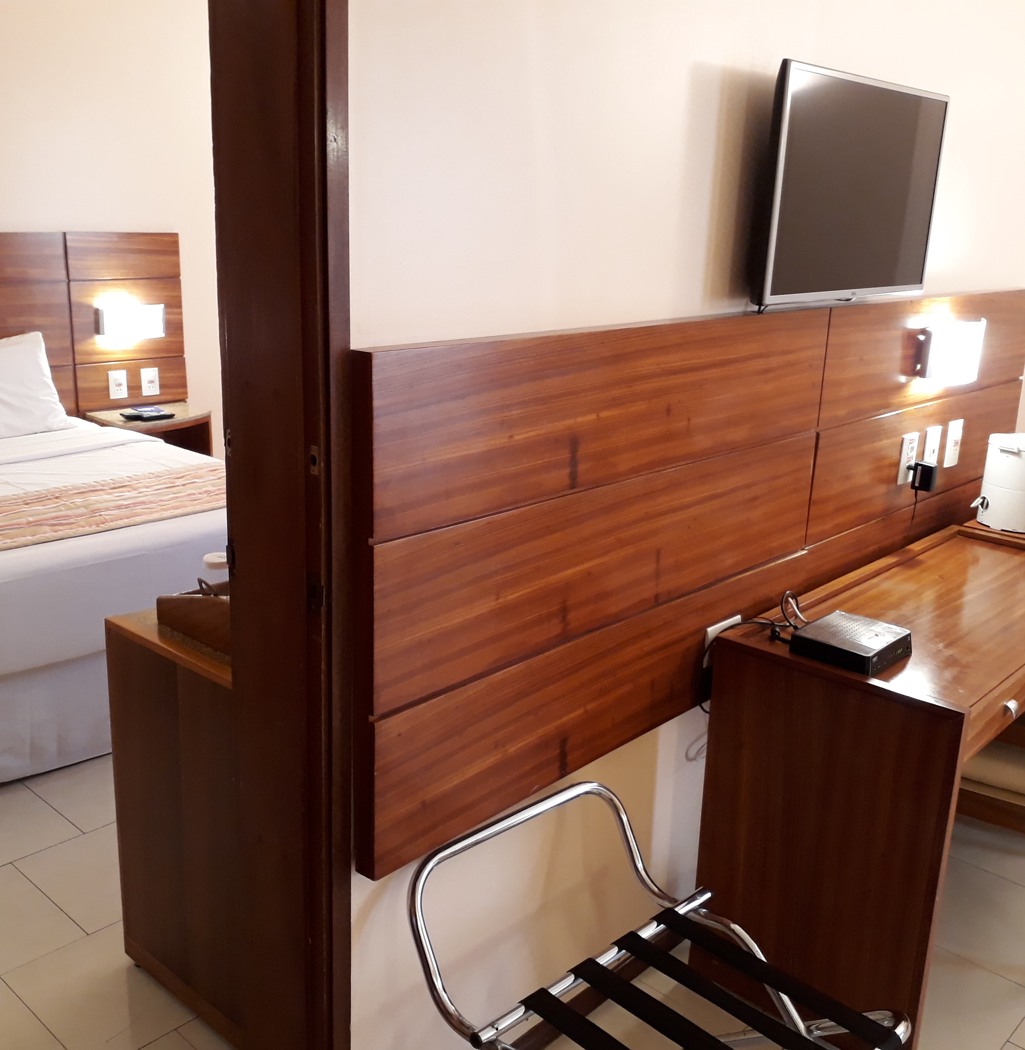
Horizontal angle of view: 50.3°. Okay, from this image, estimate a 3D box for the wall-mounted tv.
[{"bbox_3d":[0.690,-0.680,2.228,0.063,0.420,0.708,16,22,41],"label":"wall-mounted tv"}]

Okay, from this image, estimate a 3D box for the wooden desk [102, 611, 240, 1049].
[{"bbox_3d":[-0.371,0.559,2.389,0.567,0.800,0.757,16,22,41],"label":"wooden desk"}]

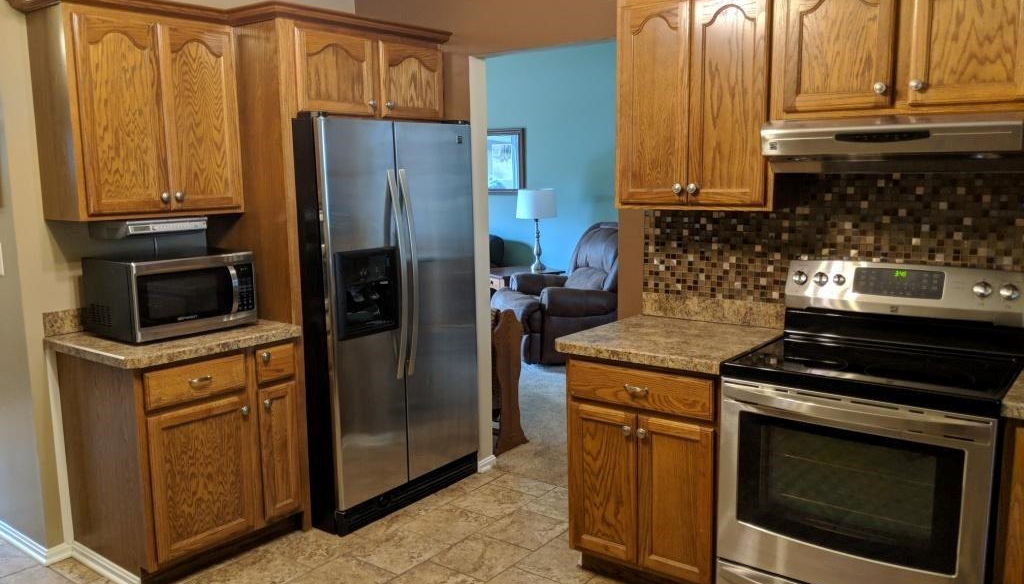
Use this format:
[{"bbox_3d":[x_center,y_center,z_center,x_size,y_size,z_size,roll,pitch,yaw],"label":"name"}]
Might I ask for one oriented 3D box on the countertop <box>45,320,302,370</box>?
[{"bbox_3d":[-1.359,0.184,3.234,0.624,0.040,0.746,6,11,37],"label":"countertop"}]

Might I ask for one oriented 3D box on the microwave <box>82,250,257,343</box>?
[{"bbox_3d":[-1.408,0.000,3.305,0.413,0.306,0.506,6,11,39],"label":"microwave"}]

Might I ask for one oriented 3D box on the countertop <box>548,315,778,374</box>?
[{"bbox_3d":[0.613,0.182,3.019,0.620,0.039,0.652,6,11,37],"label":"countertop"}]

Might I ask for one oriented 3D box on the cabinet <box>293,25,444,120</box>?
[{"bbox_3d":[-0.860,-0.991,3.775,0.613,0.374,0.966,6,11,37],"label":"cabinet"}]

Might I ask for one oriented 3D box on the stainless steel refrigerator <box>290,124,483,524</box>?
[{"bbox_3d":[-0.741,0.091,3.842,0.800,1.754,0.905,6,11,37],"label":"stainless steel refrigerator"}]

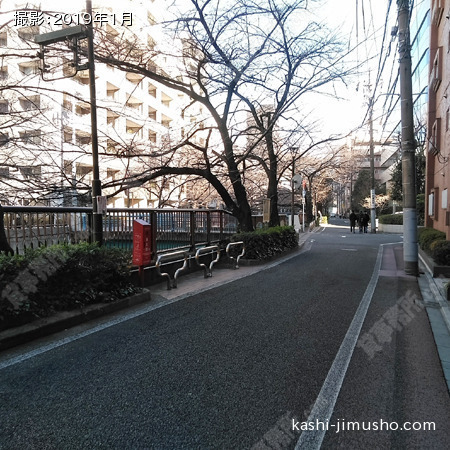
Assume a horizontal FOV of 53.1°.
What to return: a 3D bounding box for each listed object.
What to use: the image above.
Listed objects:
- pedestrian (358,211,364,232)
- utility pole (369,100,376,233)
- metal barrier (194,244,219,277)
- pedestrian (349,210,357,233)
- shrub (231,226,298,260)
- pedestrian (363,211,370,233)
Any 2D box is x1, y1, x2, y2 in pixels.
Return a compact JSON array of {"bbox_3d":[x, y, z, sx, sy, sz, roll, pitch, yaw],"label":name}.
[{"bbox_3d":[10.320,-0.190,34.100,0.500,1.680,0.360,0,2,13],"label":"pedestrian"},{"bbox_3d":[11.190,-4.480,34.100,0.360,10.300,0.360,-1,2,14],"label":"utility pole"},{"bbox_3d":[-0.410,0.910,11.200,0.090,0.790,1.250,0,2,24],"label":"metal barrier"},{"bbox_3d":[9.680,-0.220,34.000,0.520,1.740,0.360,0,2,13],"label":"pedestrian"},{"bbox_3d":[1.680,0.600,17.200,1.100,0.880,6.200,0,2,19],"label":"shrub"},{"bbox_3d":[10.710,-0.190,34.000,0.500,1.690,0.360,0,2,13],"label":"pedestrian"}]

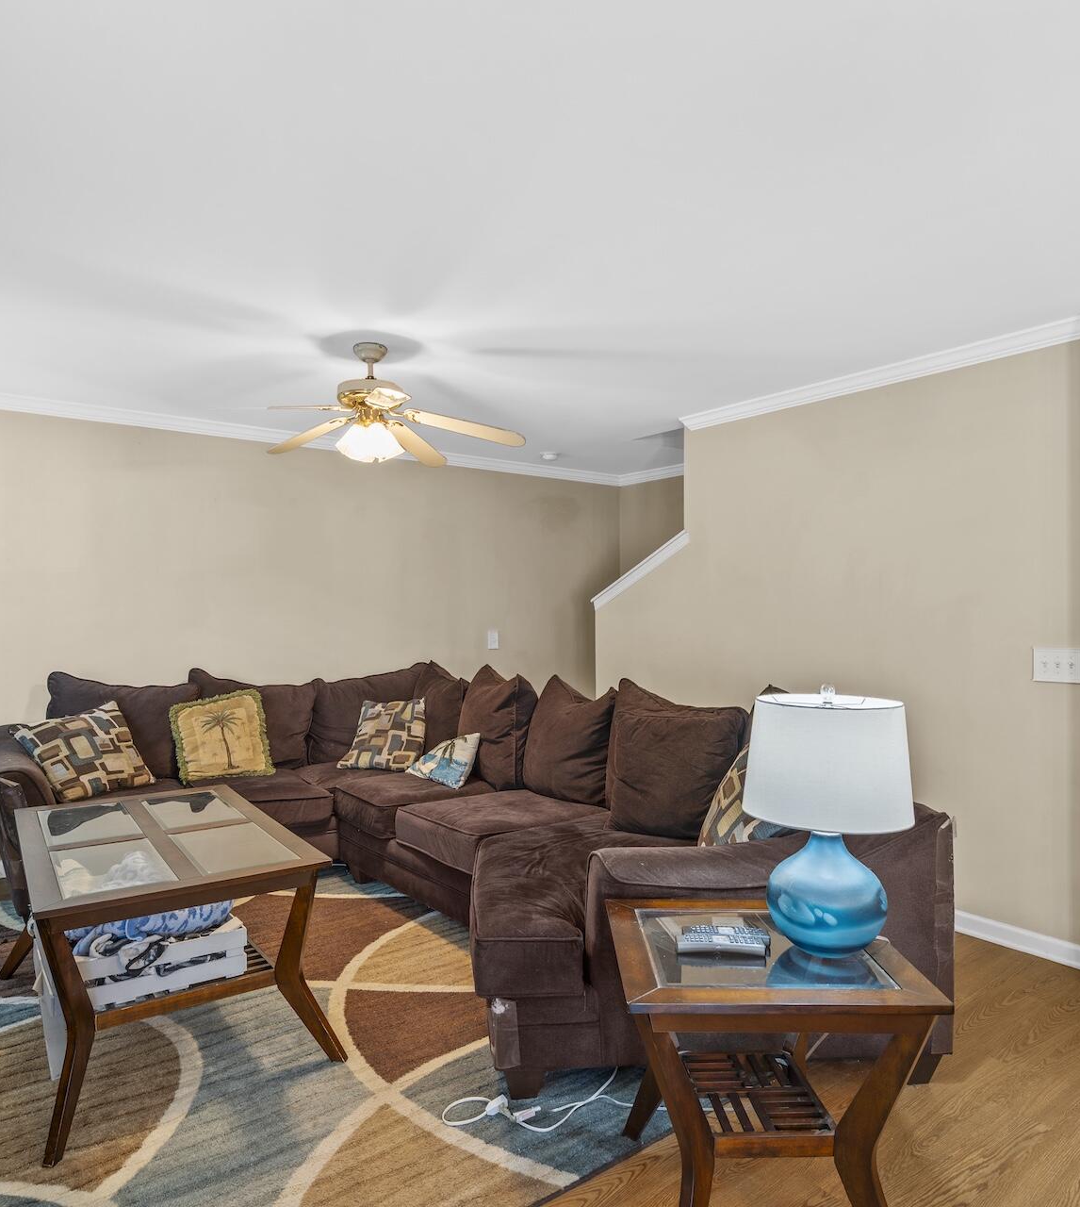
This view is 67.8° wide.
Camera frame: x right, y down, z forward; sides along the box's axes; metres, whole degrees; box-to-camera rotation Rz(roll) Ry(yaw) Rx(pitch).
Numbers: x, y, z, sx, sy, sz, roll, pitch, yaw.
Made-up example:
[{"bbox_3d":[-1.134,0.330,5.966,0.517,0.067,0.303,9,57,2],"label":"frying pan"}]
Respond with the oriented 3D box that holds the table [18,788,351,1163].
[{"bbox_3d":[-1.299,1.078,2.725,0.760,0.590,1.280,0,-1,-39],"label":"table"}]

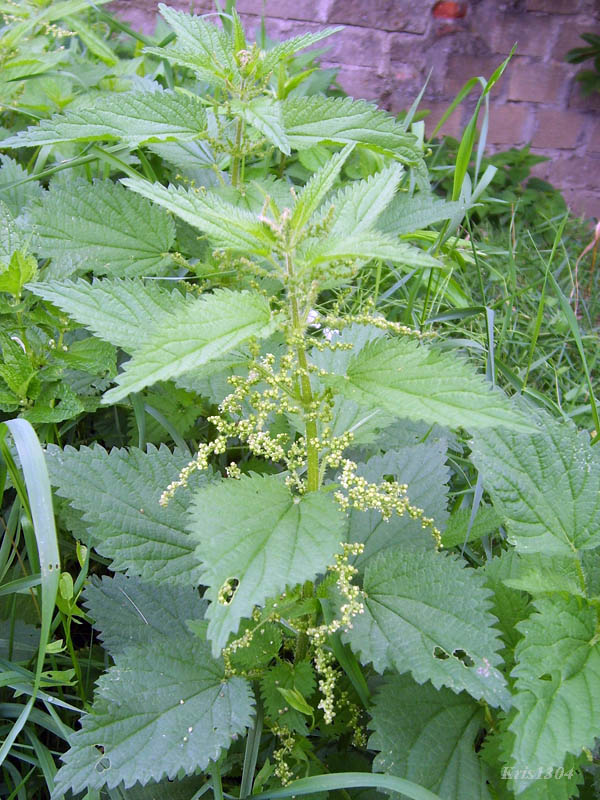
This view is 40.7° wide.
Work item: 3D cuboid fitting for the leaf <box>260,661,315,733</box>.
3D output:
[{"bbox_3d":[-0.008,0.209,0.567,0.036,0.010,0.049,-5,69,-3],"label":"leaf"}]

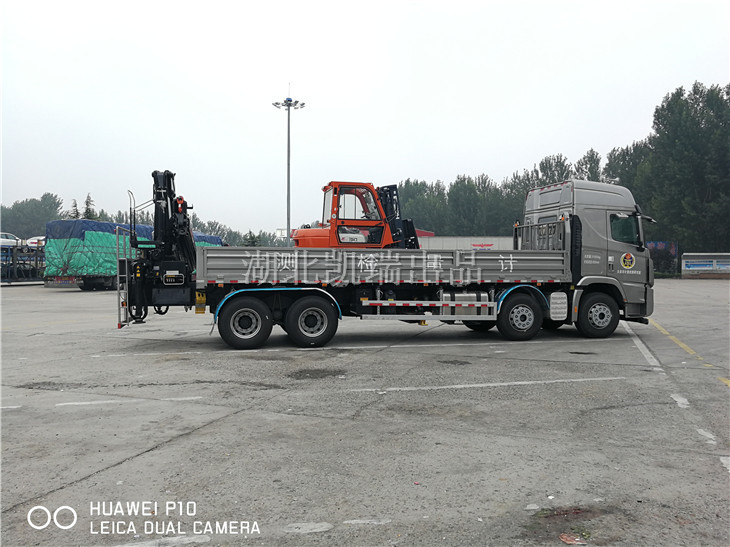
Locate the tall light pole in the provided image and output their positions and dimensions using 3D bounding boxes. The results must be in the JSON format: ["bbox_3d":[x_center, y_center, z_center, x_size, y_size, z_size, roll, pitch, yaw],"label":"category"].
[{"bbox_3d":[-8.000,-8.800,60.000,3.400,19.500,3.400,0,1,0],"label":"tall light pole"}]

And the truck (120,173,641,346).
[{"bbox_3d":[0.861,-0.424,13.378,12.024,3.807,2.538,0,1,-13],"label":"truck"}]

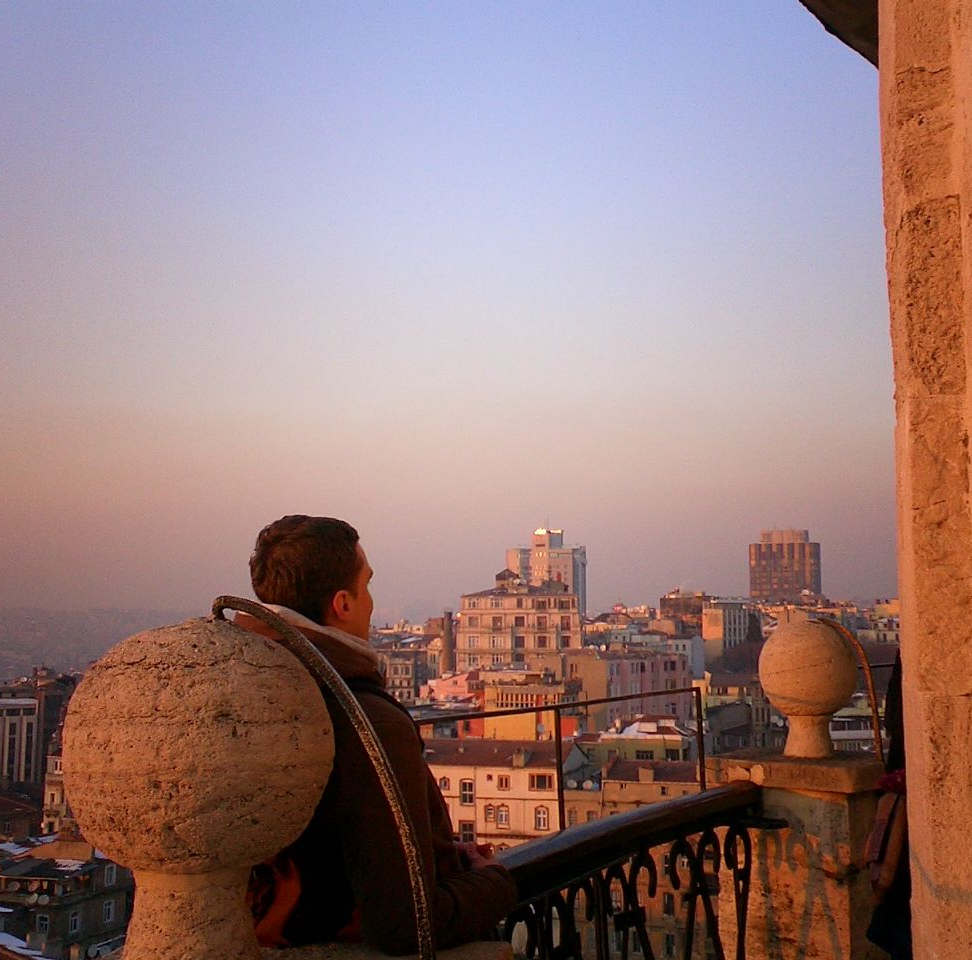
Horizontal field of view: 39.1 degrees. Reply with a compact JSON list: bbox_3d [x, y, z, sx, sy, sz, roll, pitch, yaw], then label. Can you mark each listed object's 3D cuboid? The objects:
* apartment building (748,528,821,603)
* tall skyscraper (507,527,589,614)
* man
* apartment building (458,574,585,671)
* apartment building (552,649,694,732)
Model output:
[{"bbox_3d":[172.240,60.815,787.747,38.000,62.000,36.000,-1,-5,7],"label":"apartment building"},{"bbox_3d":[28.847,54.853,652.722,34.000,64.000,26.000,-1,-5,14],"label":"tall skyscraper"},{"bbox_3d":[-0.212,0.909,2.392,0.500,1.700,0.540,5,-7,-44],"label":"man"},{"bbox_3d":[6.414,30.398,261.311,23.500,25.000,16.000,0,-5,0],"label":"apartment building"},{"bbox_3d":[22.600,36.395,217.573,18.000,18.000,12.000,4,-7,-36],"label":"apartment building"}]

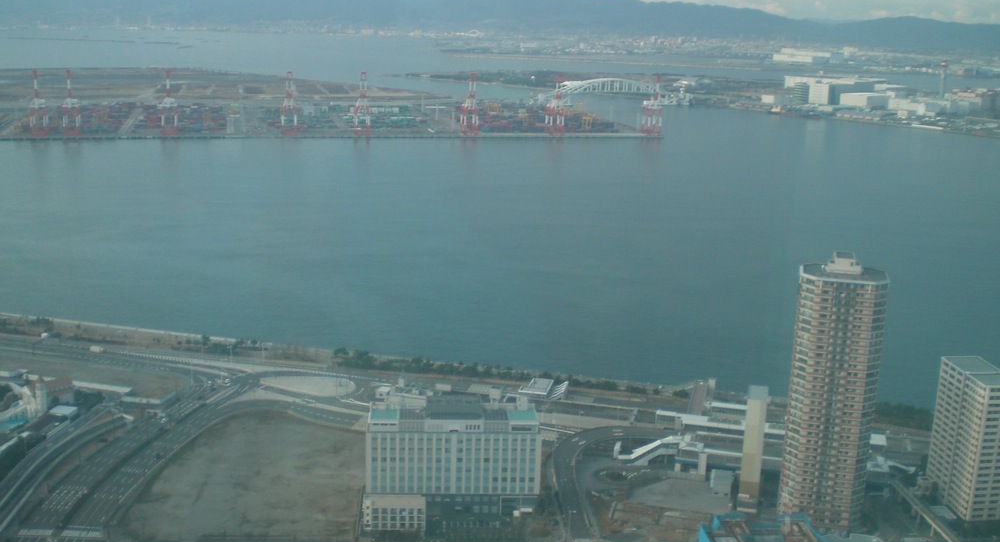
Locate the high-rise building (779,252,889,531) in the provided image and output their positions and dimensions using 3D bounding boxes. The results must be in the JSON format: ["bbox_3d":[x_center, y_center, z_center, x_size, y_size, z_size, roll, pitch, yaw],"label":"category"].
[{"bbox_3d":[129.690,47.070,430.370,33.500,107.500,28.500,5,13,9],"label":"high-rise building"}]

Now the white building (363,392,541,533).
[{"bbox_3d":[-18.620,73.770,426.780,67.000,45.000,26.500,1,13,-5],"label":"white building"}]

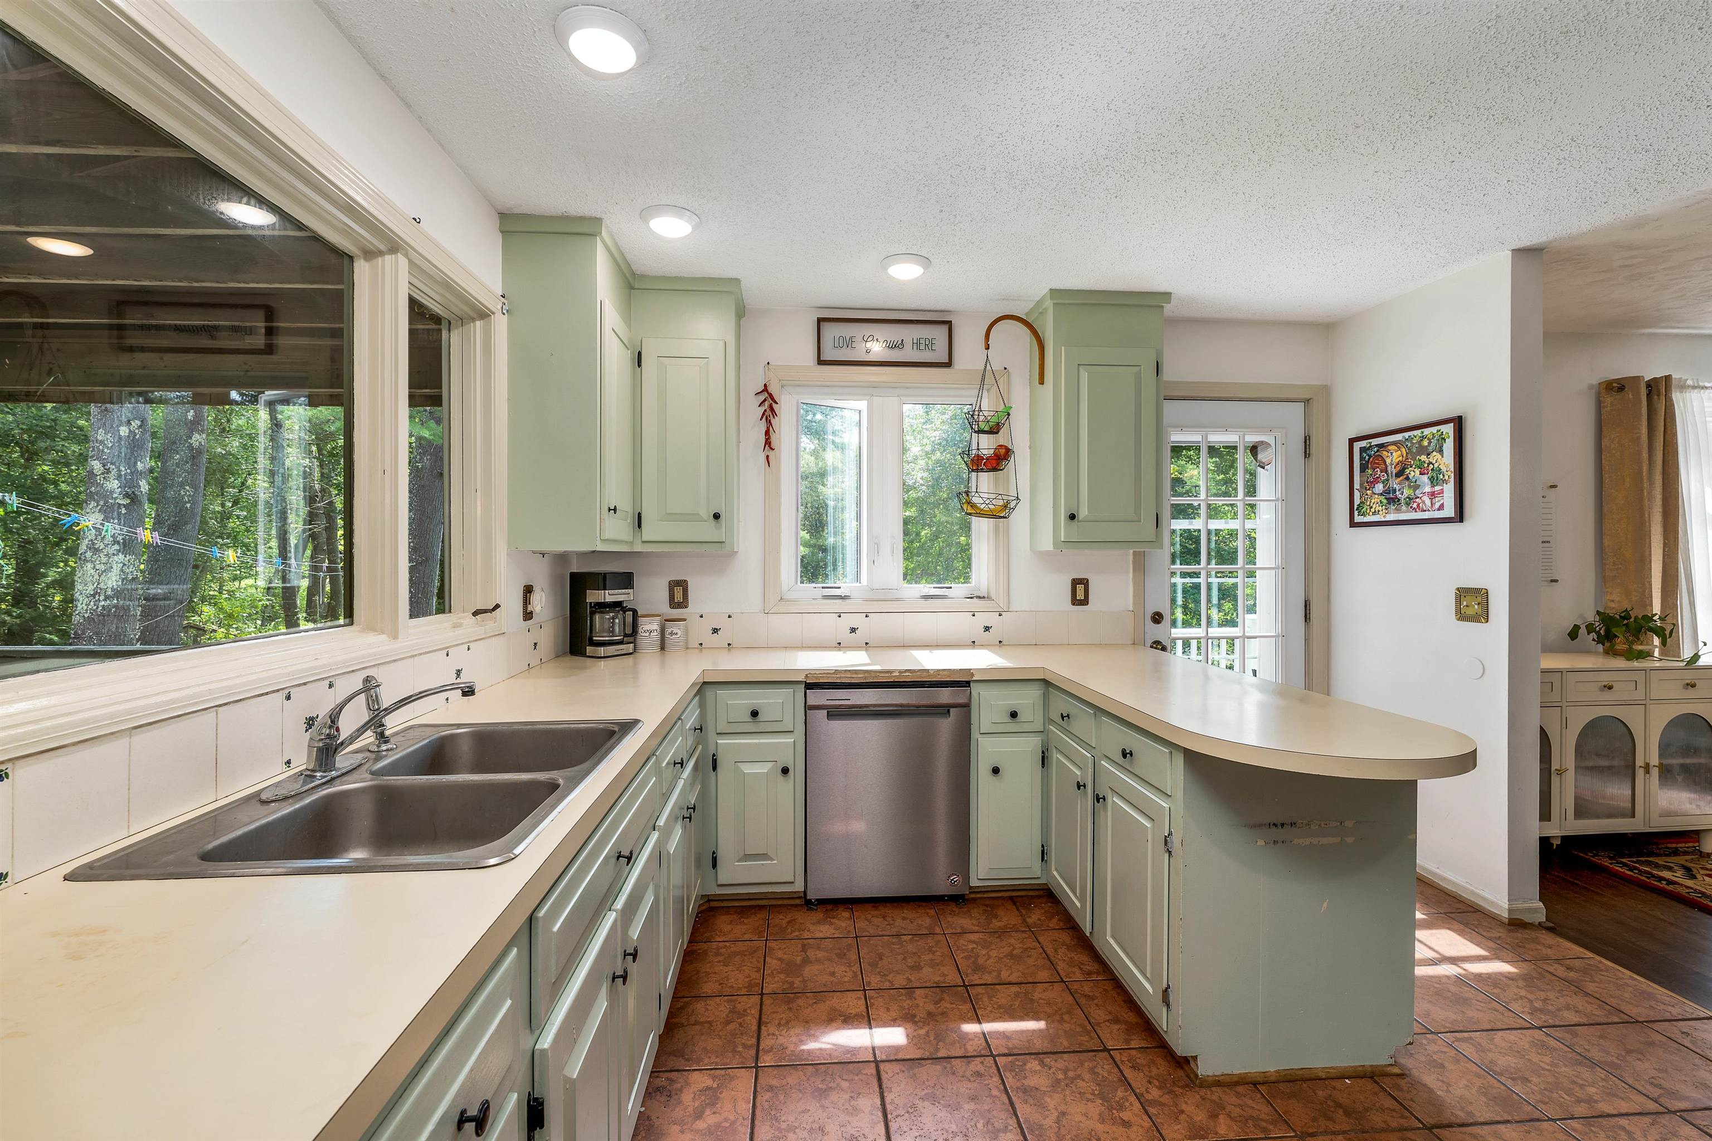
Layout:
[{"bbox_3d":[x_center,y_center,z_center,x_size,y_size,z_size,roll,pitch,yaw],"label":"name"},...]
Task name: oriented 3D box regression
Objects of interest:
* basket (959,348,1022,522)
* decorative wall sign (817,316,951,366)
[{"bbox_3d":[0.591,-0.597,3.115,0.281,0.760,0.281,0,1,-4],"label":"basket"},{"bbox_3d":[0.132,-1.022,3.215,0.607,0.205,0.025,0,1,-4],"label":"decorative wall sign"}]

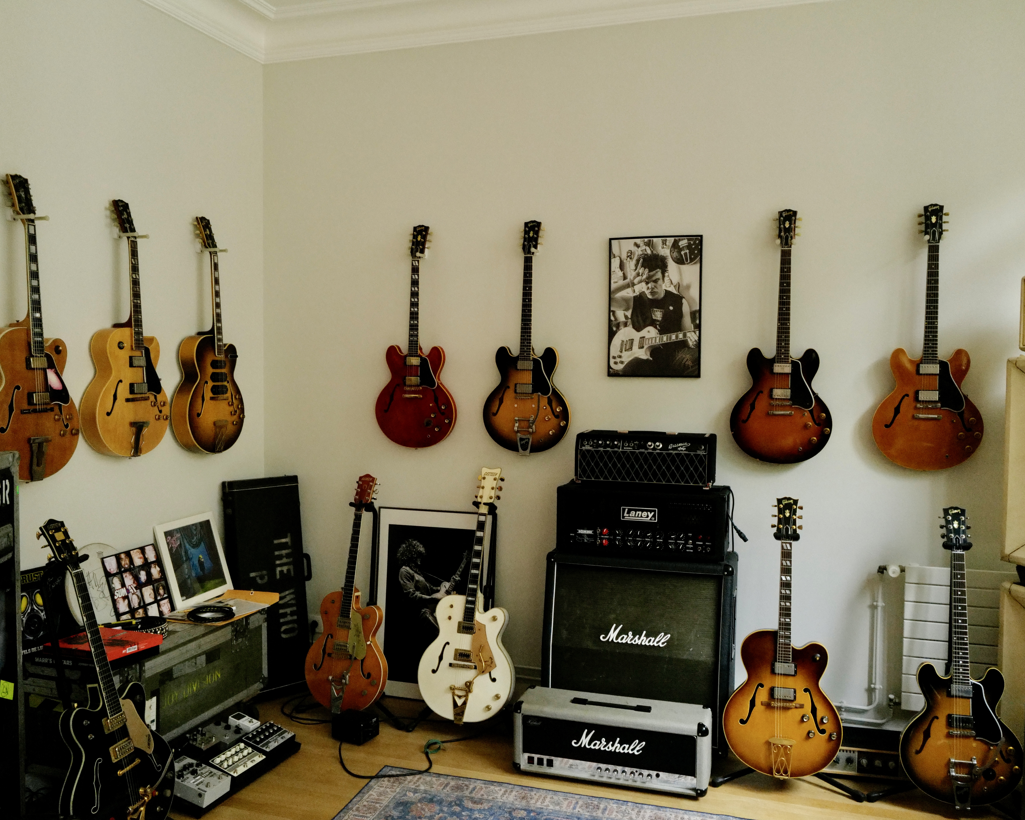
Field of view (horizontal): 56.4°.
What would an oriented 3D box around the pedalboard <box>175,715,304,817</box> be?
[{"bbox_3d":[-1.127,1.338,3.640,0.340,0.130,0.620,1,3,18],"label":"pedalboard"}]

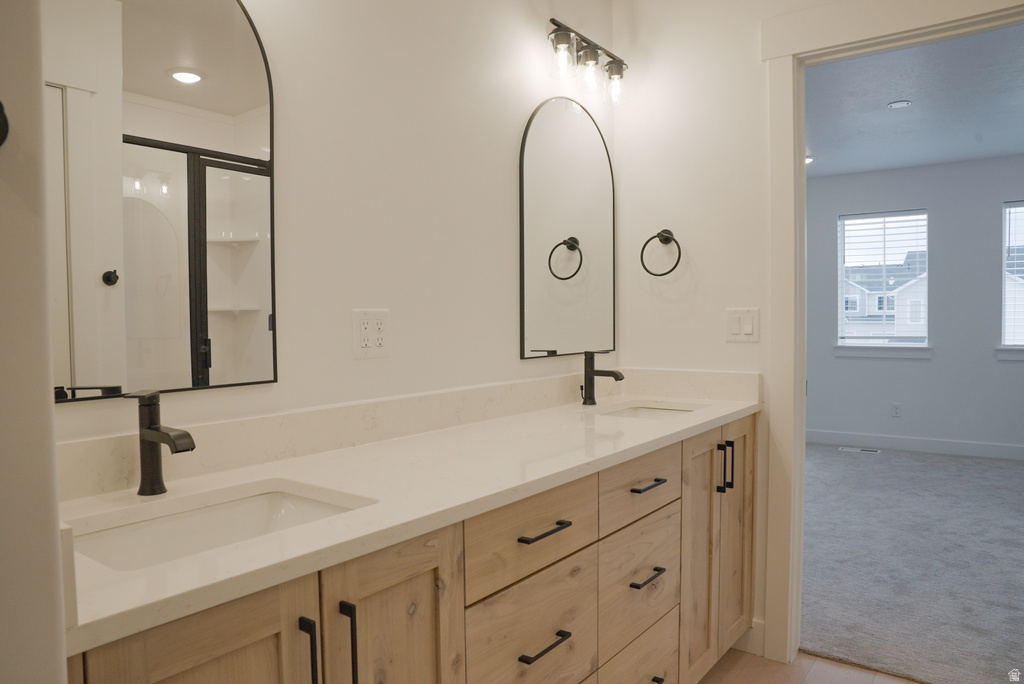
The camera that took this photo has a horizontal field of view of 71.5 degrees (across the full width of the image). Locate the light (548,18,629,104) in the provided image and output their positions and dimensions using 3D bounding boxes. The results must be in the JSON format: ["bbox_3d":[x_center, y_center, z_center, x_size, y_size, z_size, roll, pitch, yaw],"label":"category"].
[{"bbox_3d":[0.253,-0.969,2.466,0.142,0.192,0.477,1,3,37],"label":"light"}]

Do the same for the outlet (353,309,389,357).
[{"bbox_3d":[-0.358,-0.021,1.804,0.007,0.124,0.122,1,3,37],"label":"outlet"}]

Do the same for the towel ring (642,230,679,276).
[{"bbox_3d":[0.563,-0.333,2.651,0.159,0.179,0.066,1,3,37],"label":"towel ring"}]

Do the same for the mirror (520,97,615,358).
[{"bbox_3d":[0.210,-0.402,2.526,0.020,0.896,0.607,1,3,37],"label":"mirror"}]

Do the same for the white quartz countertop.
[{"bbox_3d":[-0.023,0.264,1.774,0.584,0.029,2.213,1,3,37],"label":"white quartz countertop"}]

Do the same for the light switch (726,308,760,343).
[{"bbox_3d":[0.815,-0.058,2.507,0.121,0.123,0.007,1,3,37],"label":"light switch"}]

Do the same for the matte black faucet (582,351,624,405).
[{"bbox_3d":[0.322,0.125,2.495,0.163,0.186,0.055,1,3,37],"label":"matte black faucet"}]

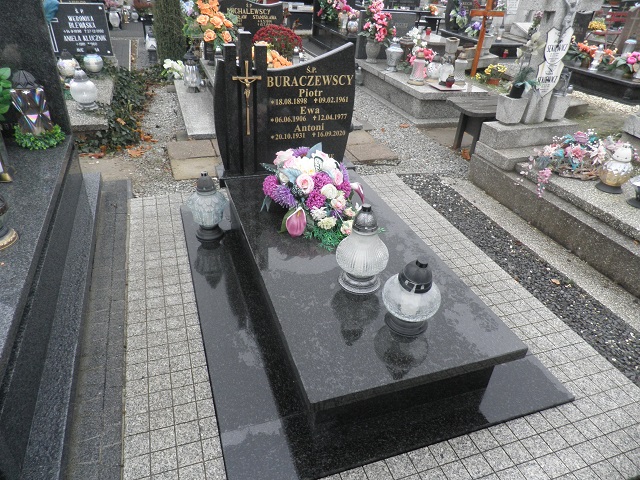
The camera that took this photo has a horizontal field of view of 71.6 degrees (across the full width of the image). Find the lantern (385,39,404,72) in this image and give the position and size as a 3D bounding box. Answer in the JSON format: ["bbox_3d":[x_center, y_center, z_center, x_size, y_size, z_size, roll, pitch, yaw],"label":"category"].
[{"bbox_3d":[0.917,-2.309,5.532,0.225,0.360,0.225,-8,34,-18],"label":"lantern"}]

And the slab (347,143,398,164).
[{"bbox_3d":[0.443,-0.753,3.936,0.375,0.050,0.388,-8,34,-18],"label":"slab"}]

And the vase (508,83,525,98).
[{"bbox_3d":[1.366,-0.996,3.081,0.101,0.164,0.101,-8,34,-18],"label":"vase"}]

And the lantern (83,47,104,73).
[{"bbox_3d":[-2.620,-2.066,5.090,0.215,0.245,0.215,-8,34,-18],"label":"lantern"}]

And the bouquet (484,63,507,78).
[{"bbox_3d":[2.134,-2.064,5.363,0.233,0.159,0.212,-8,34,-18],"label":"bouquet"}]

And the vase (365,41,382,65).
[{"bbox_3d":[0.702,-2.519,5.914,0.200,0.290,0.200,3,32,-2],"label":"vase"}]

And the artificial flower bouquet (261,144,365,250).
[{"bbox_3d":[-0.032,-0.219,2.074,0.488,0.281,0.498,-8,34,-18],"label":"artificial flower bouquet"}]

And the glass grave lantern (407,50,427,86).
[{"bbox_3d":[0.995,-1.729,4.461,0.185,0.301,0.185,-8,34,-18],"label":"glass grave lantern"}]

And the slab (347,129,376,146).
[{"bbox_3d":[0.296,-0.962,4.269,0.380,0.050,0.380,-8,34,-18],"label":"slab"}]

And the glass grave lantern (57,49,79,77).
[{"bbox_3d":[-2.478,-1.729,4.345,0.192,0.265,0.192,-8,34,-18],"label":"glass grave lantern"}]

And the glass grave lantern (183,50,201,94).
[{"bbox_3d":[-1.471,-1.948,5.082,0.190,0.460,0.190,-8,34,-18],"label":"glass grave lantern"}]

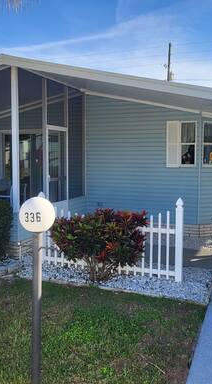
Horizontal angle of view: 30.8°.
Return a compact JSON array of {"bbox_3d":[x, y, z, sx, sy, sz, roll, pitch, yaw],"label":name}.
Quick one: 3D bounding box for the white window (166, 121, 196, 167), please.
[{"bbox_3d":[1.770,-1.123,9.020,0.710,1.080,0.100,2,4,21],"label":"white window"}]

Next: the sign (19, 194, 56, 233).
[{"bbox_3d":[-0.570,0.190,3.200,0.300,0.300,0.300,1,3,5],"label":"sign"}]

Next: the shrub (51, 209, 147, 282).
[{"bbox_3d":[-0.110,0.800,5.780,1.400,1.100,1.200,2,4,21],"label":"shrub"}]

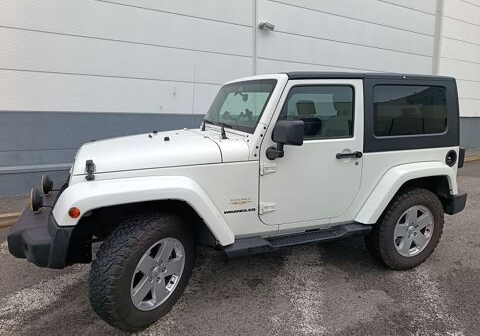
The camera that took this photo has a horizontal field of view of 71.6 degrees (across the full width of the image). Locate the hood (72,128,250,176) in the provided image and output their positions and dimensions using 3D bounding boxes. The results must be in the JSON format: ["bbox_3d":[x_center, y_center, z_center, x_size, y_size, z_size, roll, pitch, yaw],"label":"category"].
[{"bbox_3d":[-0.799,-0.205,2.918,1.180,0.230,1.470,-4,13,-21],"label":"hood"}]

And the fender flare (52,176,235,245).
[{"bbox_3d":[-0.594,0.323,2.213,1.080,0.490,0.250,-4,13,-21],"label":"fender flare"}]

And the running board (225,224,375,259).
[{"bbox_3d":[0.477,0.555,2.675,1.290,0.100,0.180,-4,13,-21],"label":"running board"}]

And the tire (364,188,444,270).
[{"bbox_3d":[1.571,0.567,3.180,0.785,0.785,0.260,-4,13,-21],"label":"tire"}]

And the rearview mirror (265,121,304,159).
[{"bbox_3d":[0.322,-0.183,2.383,0.160,0.270,0.240,-4,13,-21],"label":"rearview mirror"}]

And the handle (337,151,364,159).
[{"bbox_3d":[0.899,-0.103,2.752,0.250,0.050,0.060,-4,13,-21],"label":"handle"}]

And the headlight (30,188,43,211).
[{"bbox_3d":[-1.492,0.232,2.474,0.090,0.165,0.165,-4,13,-21],"label":"headlight"}]

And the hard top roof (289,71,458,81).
[{"bbox_3d":[0.989,-0.938,3.476,1.860,0.120,1.380,-4,13,-21],"label":"hard top roof"}]

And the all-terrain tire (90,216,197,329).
[{"bbox_3d":[-0.644,0.708,2.341,0.260,0.785,0.785,8,14,32],"label":"all-terrain tire"}]

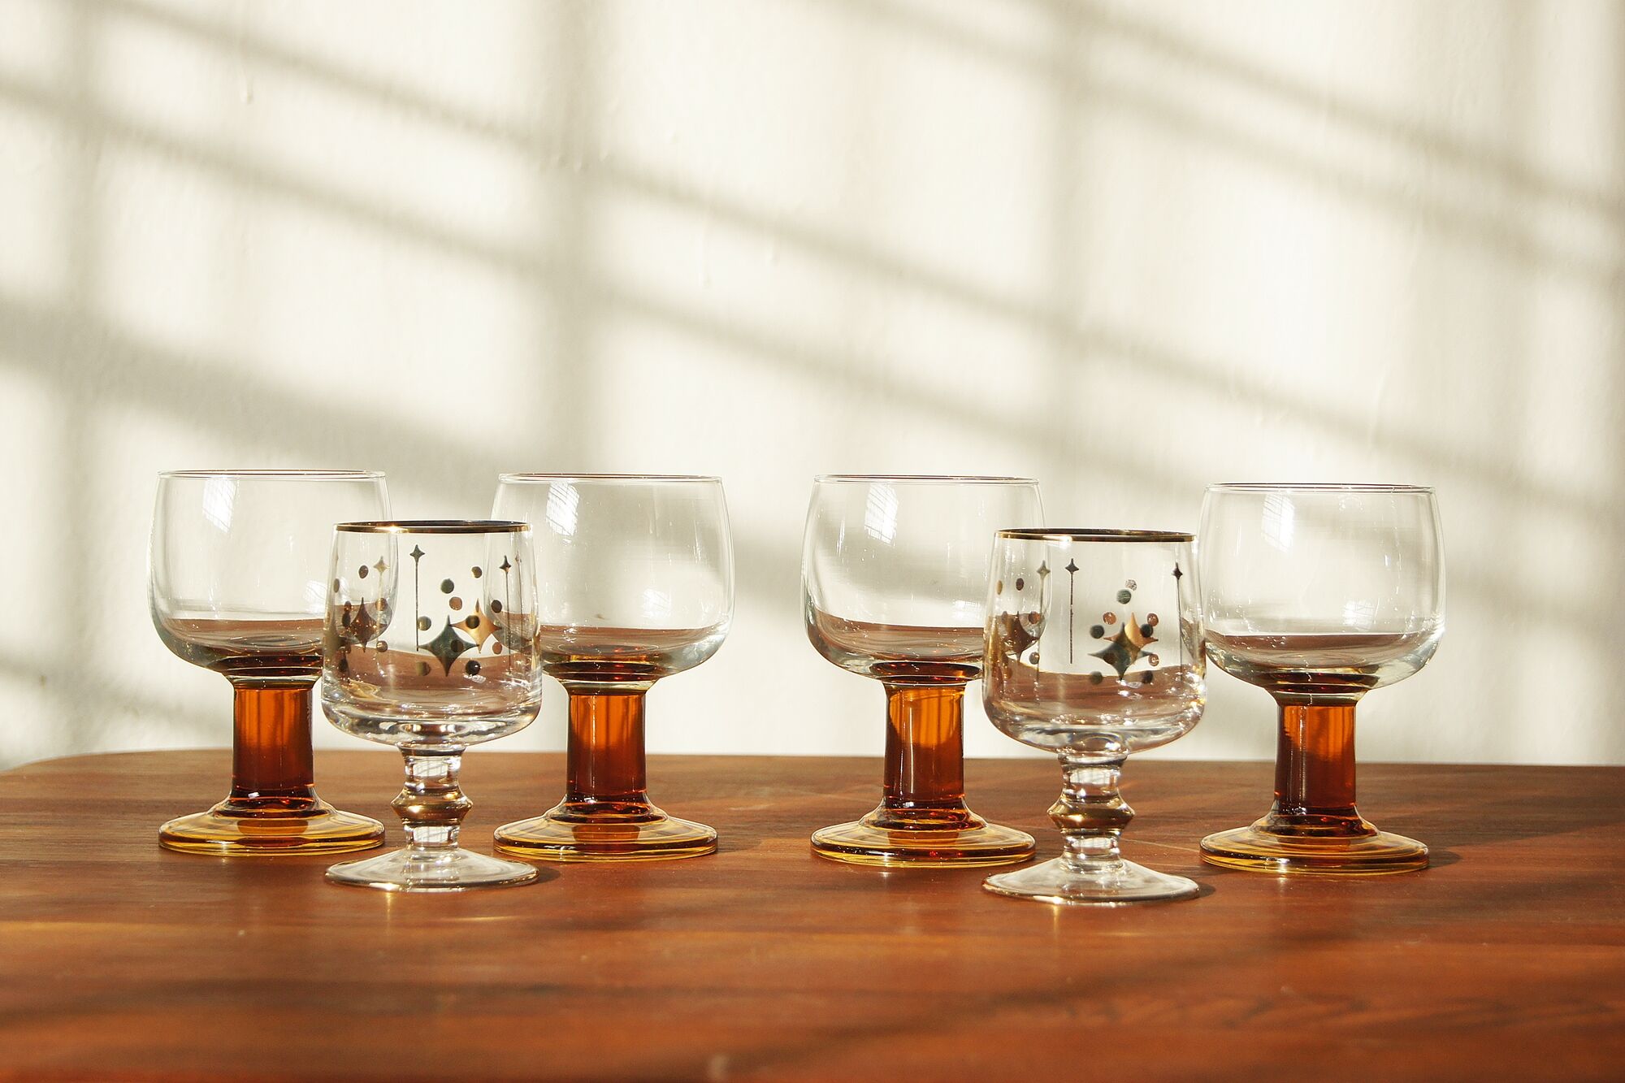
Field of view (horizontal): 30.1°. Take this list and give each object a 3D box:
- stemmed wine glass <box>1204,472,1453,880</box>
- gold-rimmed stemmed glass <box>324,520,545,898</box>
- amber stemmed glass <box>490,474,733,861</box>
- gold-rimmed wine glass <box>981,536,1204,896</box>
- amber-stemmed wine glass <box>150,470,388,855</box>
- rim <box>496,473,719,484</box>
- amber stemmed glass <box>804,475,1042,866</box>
[{"bbox_3d":[0.162,0.042,0.967,0.078,0.120,0.078,1,3,0],"label":"stemmed wine glass"},{"bbox_3d":[-0.115,0.048,0.913,0.066,0.106,0.066,1,3,0],"label":"gold-rimmed stemmed glass"},{"bbox_3d":[-0.065,0.039,0.978,0.078,0.120,0.078,1,3,0],"label":"amber stemmed glass"},{"bbox_3d":[0.084,0.051,0.899,0.066,0.106,0.066,1,3,0],"label":"gold-rimmed wine glass"},{"bbox_3d":[-0.175,0.037,0.983,0.078,0.120,0.078,1,3,0],"label":"amber-stemmed wine glass"},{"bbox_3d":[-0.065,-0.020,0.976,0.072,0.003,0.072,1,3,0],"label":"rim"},{"bbox_3d":[0.036,0.040,0.973,0.078,0.120,0.078,1,3,0],"label":"amber stemmed glass"}]

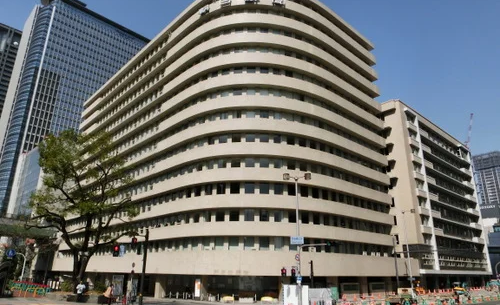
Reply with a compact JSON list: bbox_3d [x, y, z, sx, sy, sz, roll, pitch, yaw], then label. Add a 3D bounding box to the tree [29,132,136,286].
[{"bbox_3d":[-14.078,4.958,30.926,8.803,14.247,8.200,9,-20,-22],"label":"tree"}]

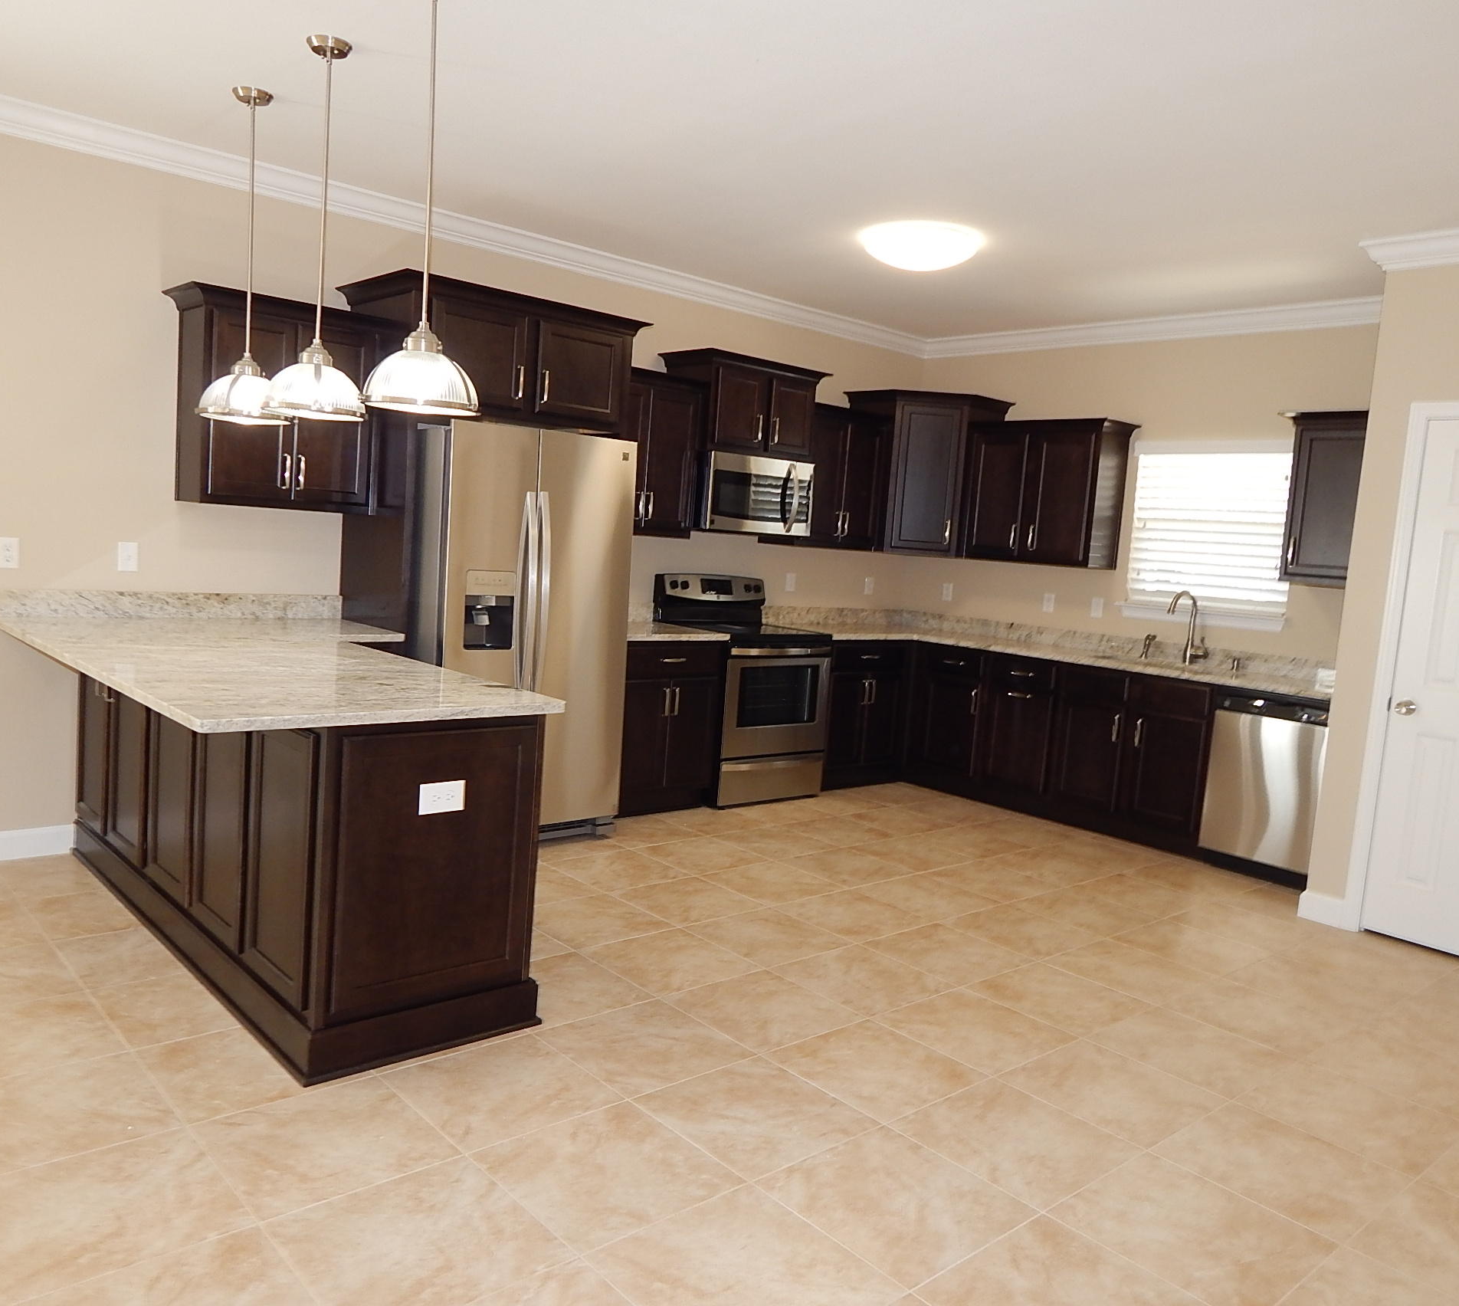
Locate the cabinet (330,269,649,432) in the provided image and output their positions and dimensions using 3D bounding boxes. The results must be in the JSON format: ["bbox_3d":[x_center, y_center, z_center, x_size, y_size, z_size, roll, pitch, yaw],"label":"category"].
[{"bbox_3d":[-1.039,-1.273,5.152,1.201,0.523,0.692,-1,8,-42],"label":"cabinet"}]

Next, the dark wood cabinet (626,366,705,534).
[{"bbox_3d":[-0.487,-1.003,5.875,0.625,0.797,0.376,-1,8,-42],"label":"dark wood cabinet"}]

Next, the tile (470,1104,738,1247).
[{"bbox_3d":[-0.274,1.159,2.588,0.447,0.010,0.447,-1,8,-42],"label":"tile"}]

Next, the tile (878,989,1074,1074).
[{"bbox_3d":[0.740,1.134,3.480,0.450,0.010,0.450,-1,8,-42],"label":"tile"}]

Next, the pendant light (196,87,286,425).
[{"bbox_3d":[-1.624,-1.329,3.900,0.320,1.083,0.320,-1,8,-42],"label":"pendant light"}]

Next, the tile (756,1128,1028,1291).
[{"bbox_3d":[0.362,1.191,2.516,0.443,0.010,0.443,-1,8,-42],"label":"tile"}]

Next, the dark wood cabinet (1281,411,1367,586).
[{"bbox_3d":[2.946,-0.702,5.424,0.335,0.793,0.480,-1,8,-42],"label":"dark wood cabinet"}]

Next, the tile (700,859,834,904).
[{"bbox_3d":[0.176,0.964,4.810,0.447,0.010,0.447,-1,8,-42],"label":"tile"}]

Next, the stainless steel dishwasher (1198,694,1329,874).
[{"bbox_3d":[2.713,0.610,5.530,0.600,0.820,0.600,-1,8,-42],"label":"stainless steel dishwasher"}]

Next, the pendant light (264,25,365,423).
[{"bbox_3d":[-1.180,-1.226,3.353,0.296,1.055,0.296,-1,8,-42],"label":"pendant light"}]

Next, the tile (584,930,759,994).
[{"bbox_3d":[-0.196,1.016,3.807,0.443,0.010,0.443,-1,8,-42],"label":"tile"}]

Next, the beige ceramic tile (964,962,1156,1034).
[{"bbox_3d":[1.081,1.135,3.803,0.447,0.010,0.447,-1,8,-42],"label":"beige ceramic tile"}]

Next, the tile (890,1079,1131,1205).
[{"bbox_3d":[0.703,1.196,2.843,0.450,0.010,0.450,-1,8,-42],"label":"tile"}]

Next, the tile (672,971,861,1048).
[{"bbox_3d":[0.104,1.083,3.507,0.450,0.010,0.450,-1,8,-42],"label":"tile"}]

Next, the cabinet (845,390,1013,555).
[{"bbox_3d":[1.194,-1.094,7.268,0.860,0.951,0.683,5,6,3],"label":"cabinet"}]

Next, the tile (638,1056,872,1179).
[{"bbox_3d":[0.066,1.145,2.871,0.450,0.010,0.450,-1,8,-42],"label":"tile"}]

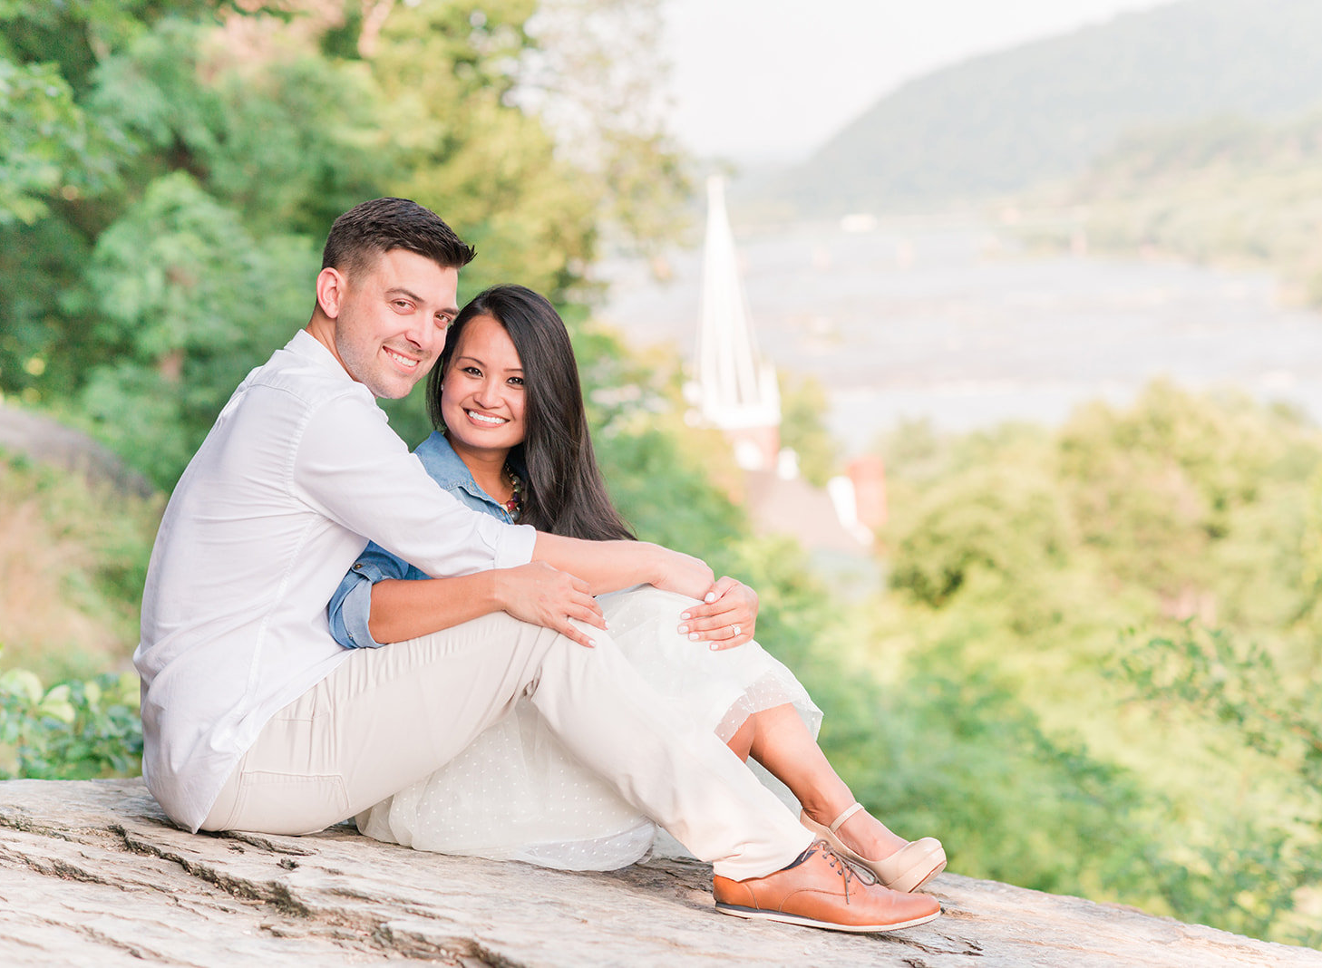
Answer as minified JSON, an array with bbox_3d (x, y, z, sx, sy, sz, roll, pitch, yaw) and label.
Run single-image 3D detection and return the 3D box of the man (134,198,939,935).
[{"bbox_3d":[-0.169,0.114,4.500,1.000,0.960,0.600,-4,5,-8],"label":"man"}]

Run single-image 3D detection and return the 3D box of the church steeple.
[{"bbox_3d":[3.359,-7.308,155.000,3.700,13.000,3.700,-2,5,12],"label":"church steeple"}]

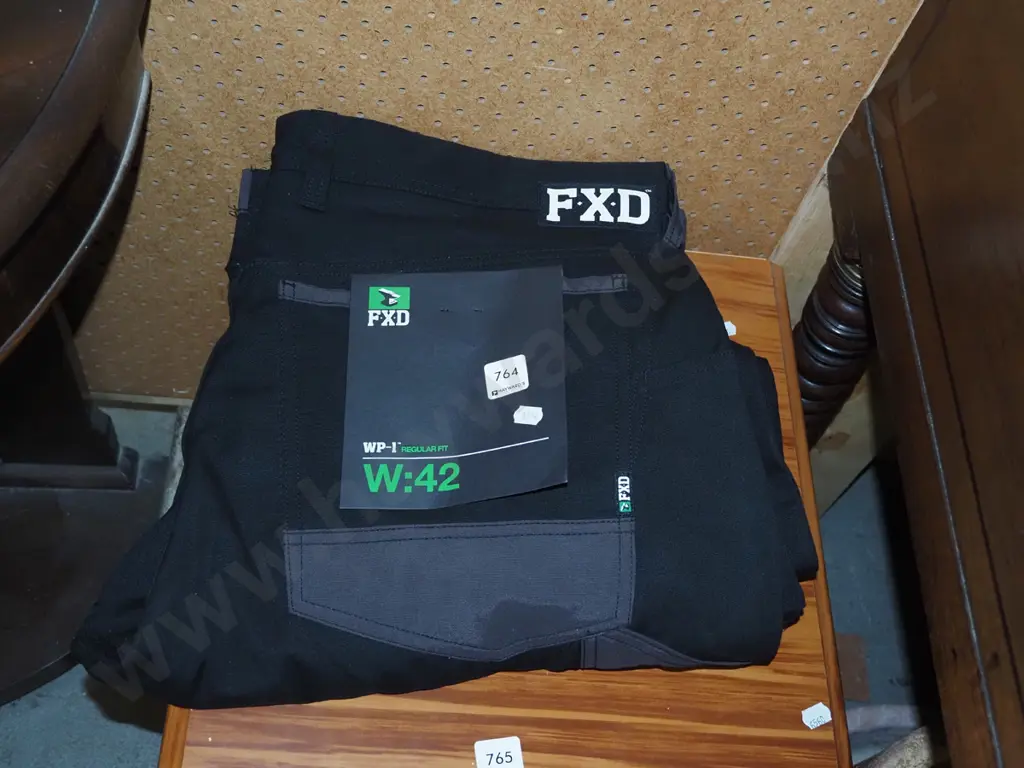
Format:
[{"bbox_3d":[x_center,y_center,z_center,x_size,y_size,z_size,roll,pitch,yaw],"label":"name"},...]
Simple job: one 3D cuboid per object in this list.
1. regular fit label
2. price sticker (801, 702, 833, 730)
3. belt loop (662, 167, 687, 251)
[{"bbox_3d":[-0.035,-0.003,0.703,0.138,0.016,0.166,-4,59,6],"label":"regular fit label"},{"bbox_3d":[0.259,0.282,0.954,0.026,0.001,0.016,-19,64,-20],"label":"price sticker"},{"bbox_3d":[0.112,-0.123,0.781,0.010,0.017,0.059,-14,66,34],"label":"belt loop"}]

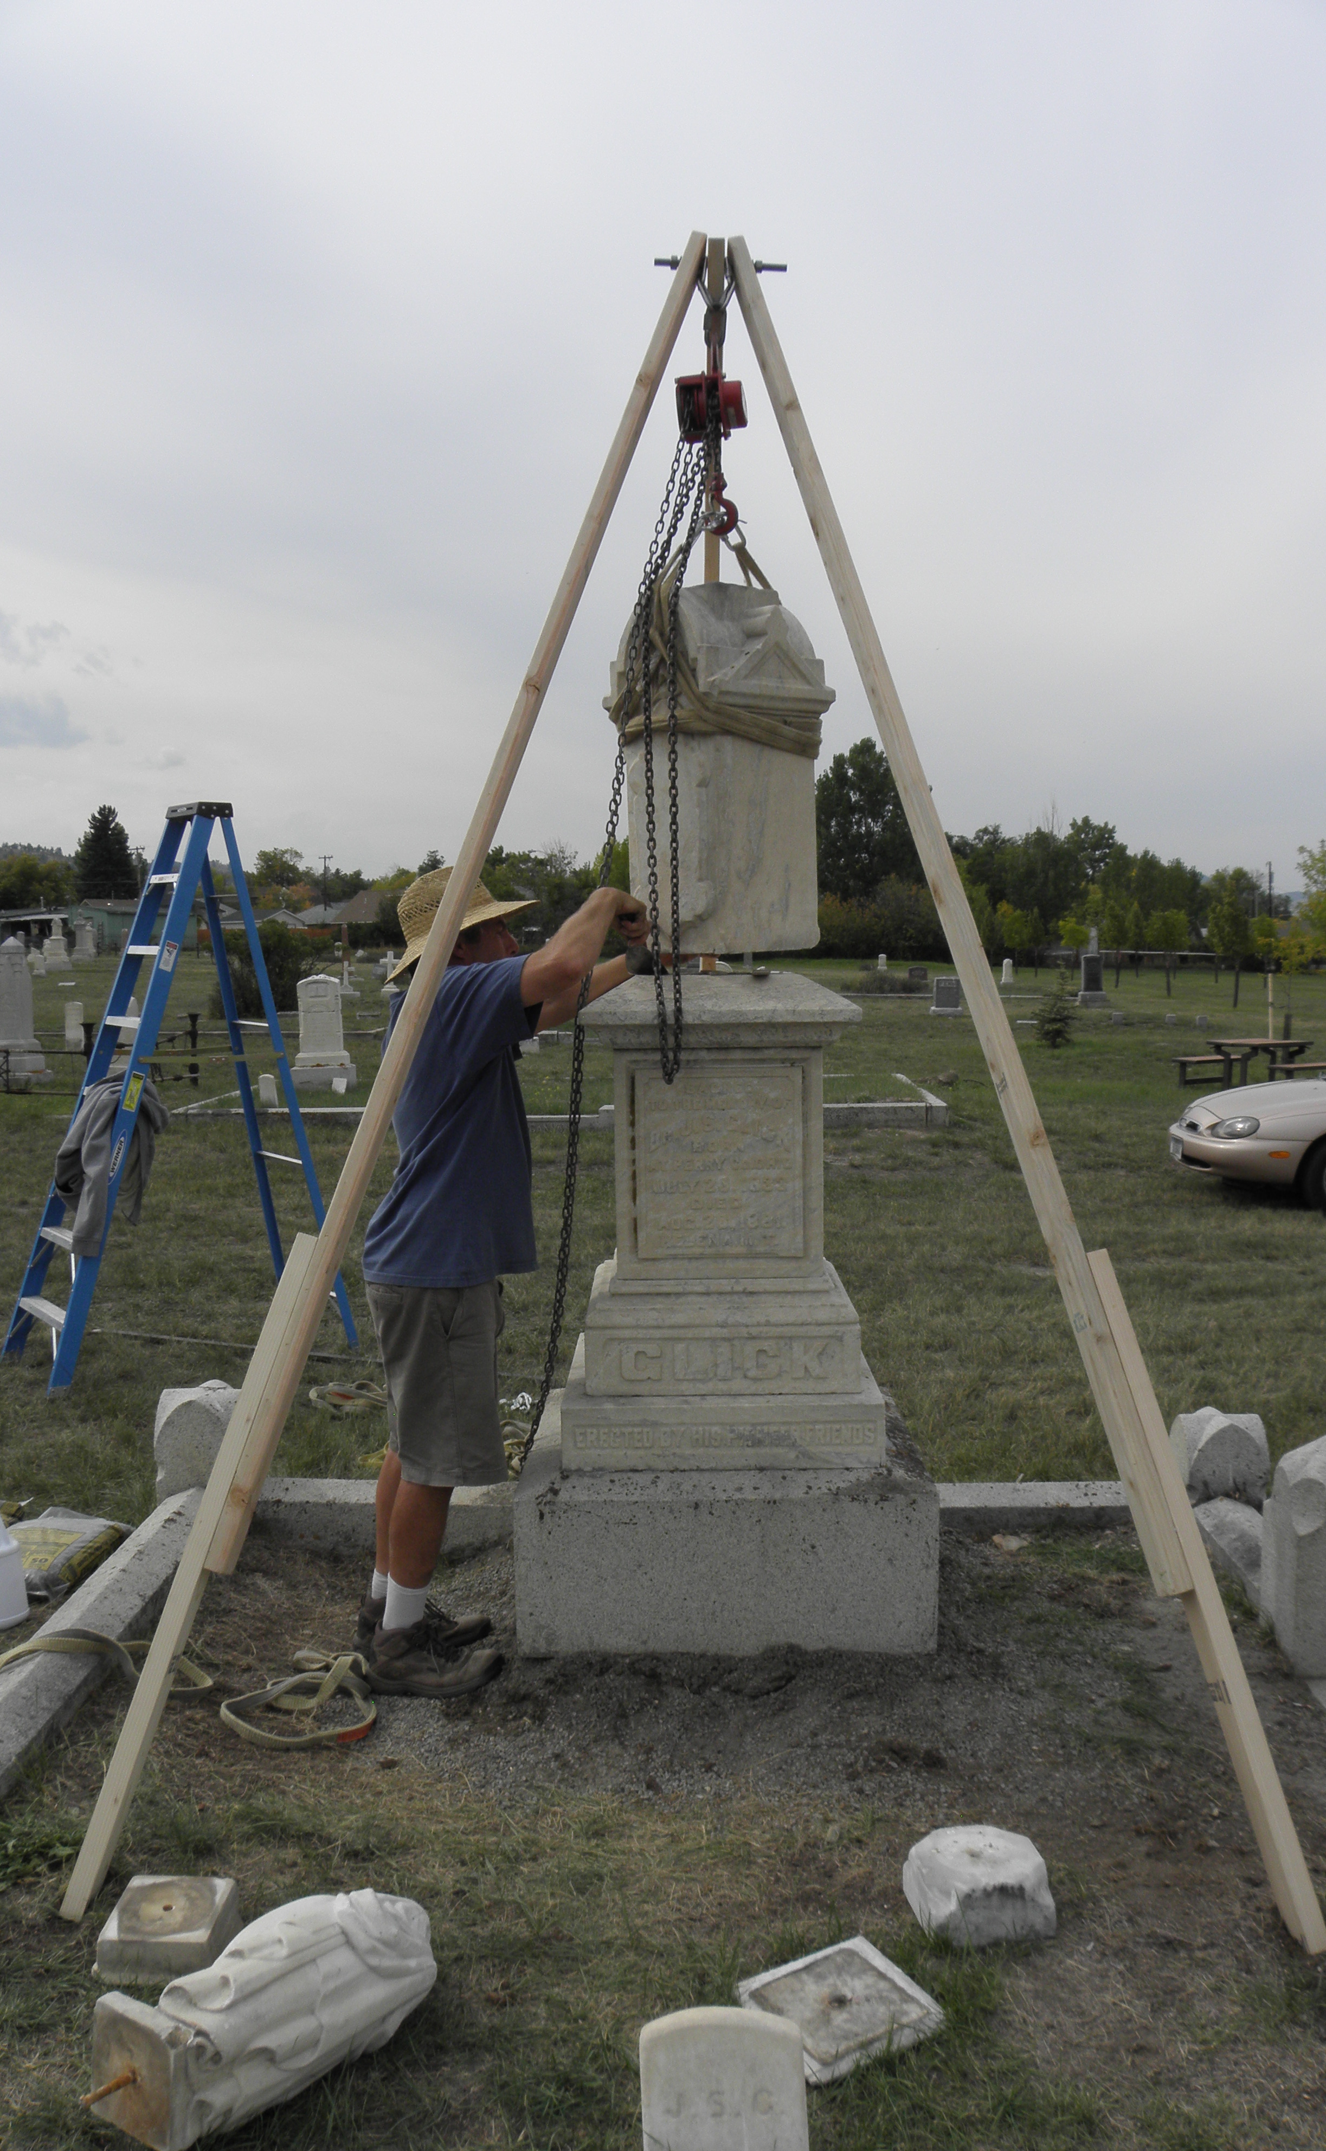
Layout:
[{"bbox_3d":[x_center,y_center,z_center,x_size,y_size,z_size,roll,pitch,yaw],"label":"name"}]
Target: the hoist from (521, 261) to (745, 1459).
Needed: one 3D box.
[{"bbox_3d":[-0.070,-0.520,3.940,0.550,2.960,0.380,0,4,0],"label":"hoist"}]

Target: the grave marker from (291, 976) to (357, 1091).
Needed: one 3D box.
[{"bbox_3d":[-4.359,-0.541,20.800,0.800,1.493,0.460,0,5,0],"label":"grave marker"}]

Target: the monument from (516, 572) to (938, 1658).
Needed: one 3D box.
[{"bbox_3d":[0.147,0.034,4.112,0.985,2.546,0.930,0,5,1],"label":"monument"}]

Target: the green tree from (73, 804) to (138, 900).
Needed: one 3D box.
[{"bbox_3d":[-48.273,-17.329,140.000,6.000,12.378,6.000,0,5,0],"label":"green tree"}]

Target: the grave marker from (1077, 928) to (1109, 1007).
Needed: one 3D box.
[{"bbox_3d":[13.607,-3.422,51.000,0.920,2.546,0.750,0,5,0],"label":"grave marker"}]

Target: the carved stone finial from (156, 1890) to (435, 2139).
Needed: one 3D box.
[{"bbox_3d":[-0.546,1.344,2.349,0.450,0.230,0.230,-5,6,-39],"label":"carved stone finial"}]

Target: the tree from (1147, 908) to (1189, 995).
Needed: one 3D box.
[{"bbox_3d":[18.754,-4.556,60.000,1.600,3.308,1.600,0,5,0],"label":"tree"}]

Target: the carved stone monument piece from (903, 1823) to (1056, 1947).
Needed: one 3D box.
[{"bbox_3d":[0.529,1.352,2.722,0.218,0.107,0.193,-1,5,-7],"label":"carved stone monument piece"}]

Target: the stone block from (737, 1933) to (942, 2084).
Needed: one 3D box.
[{"bbox_3d":[0.262,1.377,2.376,0.229,0.035,0.216,-3,5,-29],"label":"stone block"}]

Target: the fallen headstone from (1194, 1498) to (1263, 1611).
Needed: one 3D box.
[{"bbox_3d":[1.450,1.228,3.980,0.200,0.160,0.550,0,4,0],"label":"fallen headstone"}]

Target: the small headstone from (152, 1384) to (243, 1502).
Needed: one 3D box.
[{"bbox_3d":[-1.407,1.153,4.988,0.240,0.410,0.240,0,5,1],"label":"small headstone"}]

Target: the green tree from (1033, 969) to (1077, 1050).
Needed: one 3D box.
[{"bbox_3d":[8.200,-1.430,34.000,0.880,1.750,0.880,0,4,0],"label":"green tree"}]

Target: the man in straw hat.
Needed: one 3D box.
[{"bbox_3d":[-0.355,0.443,3.631,0.642,1.822,0.510,-1,5,-8],"label":"man in straw hat"}]

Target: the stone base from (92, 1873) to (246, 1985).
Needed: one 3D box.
[{"bbox_3d":[-0.805,1.398,2.634,0.190,0.080,0.190,0,5,0],"label":"stone base"}]

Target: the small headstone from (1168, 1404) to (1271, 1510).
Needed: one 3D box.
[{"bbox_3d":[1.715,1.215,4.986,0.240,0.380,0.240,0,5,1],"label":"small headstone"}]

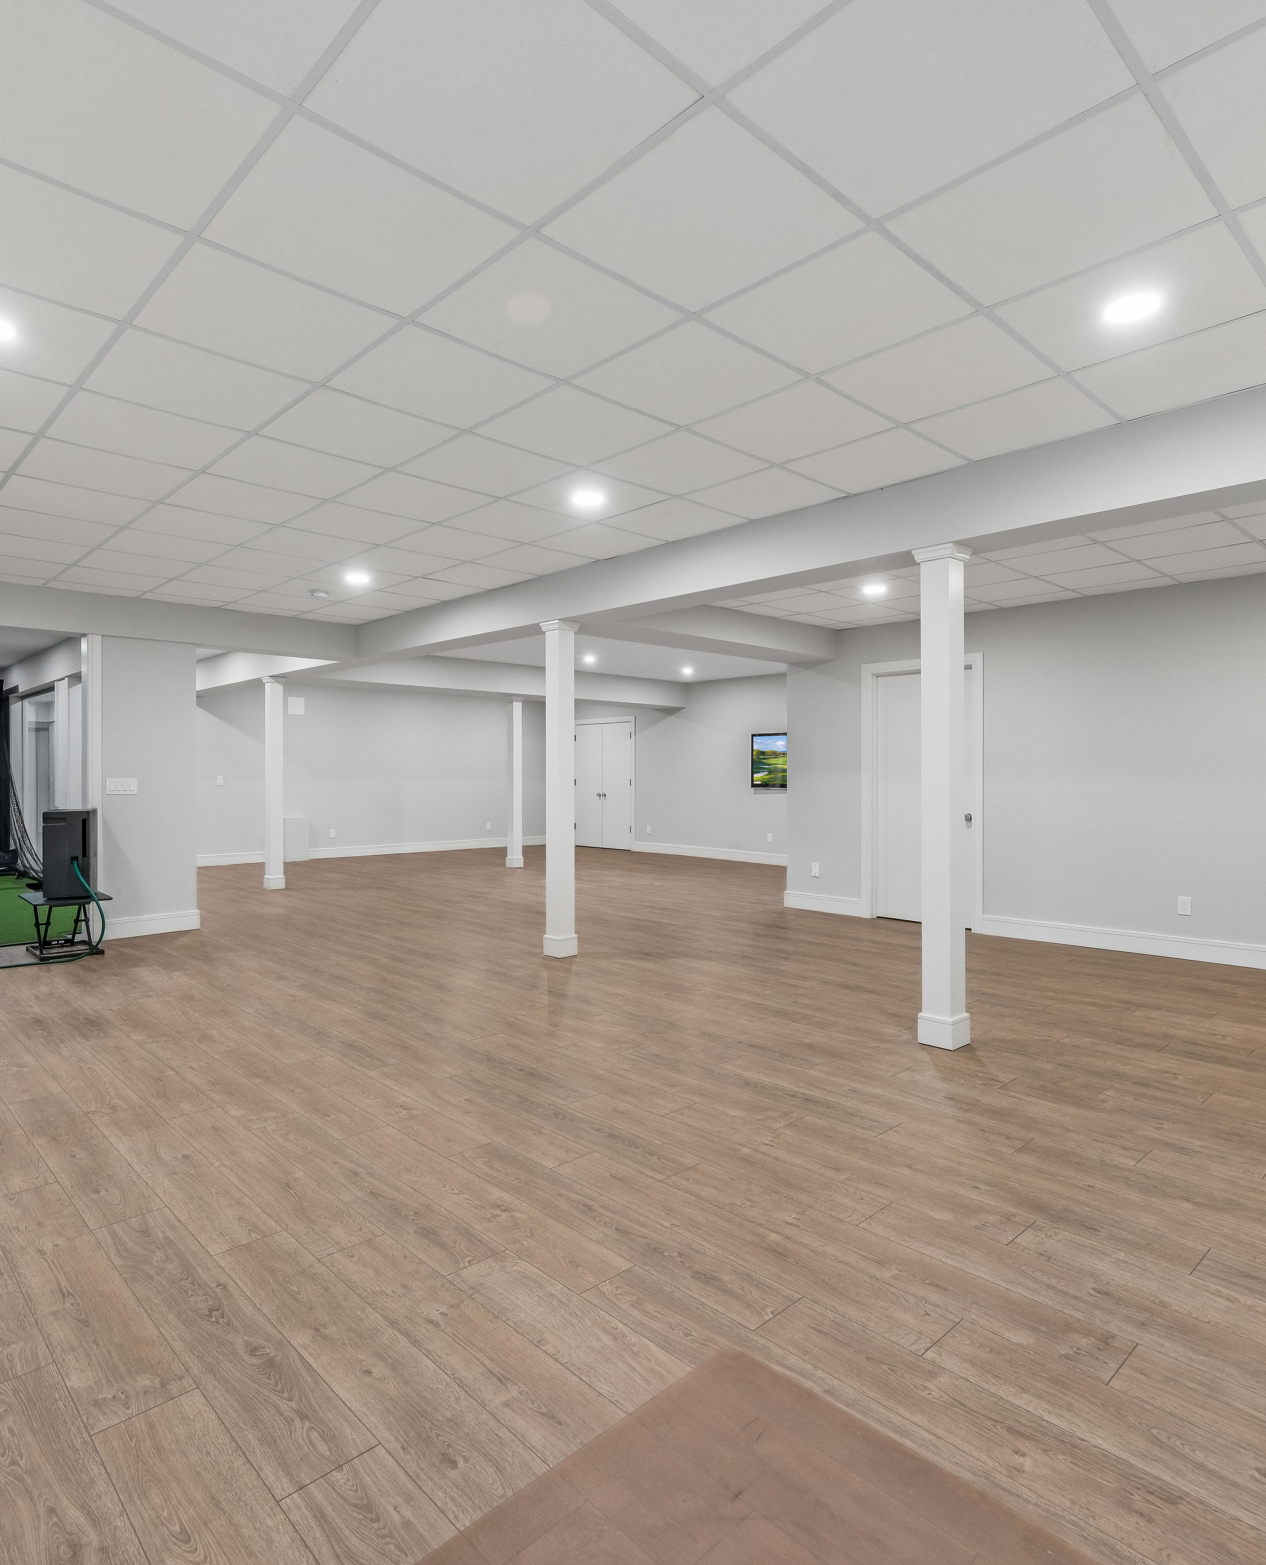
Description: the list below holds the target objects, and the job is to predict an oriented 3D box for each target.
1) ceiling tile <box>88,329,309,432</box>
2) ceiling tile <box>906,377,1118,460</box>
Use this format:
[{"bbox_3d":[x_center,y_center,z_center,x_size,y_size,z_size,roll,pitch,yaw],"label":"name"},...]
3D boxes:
[{"bbox_3d":[-1.552,-1.423,3.024,0.580,0.020,0.580,0,0,-44],"label":"ceiling tile"},{"bbox_3d":[1.509,-1.431,3.373,0.570,0.020,0.585,-1,1,-45],"label":"ceiling tile"}]

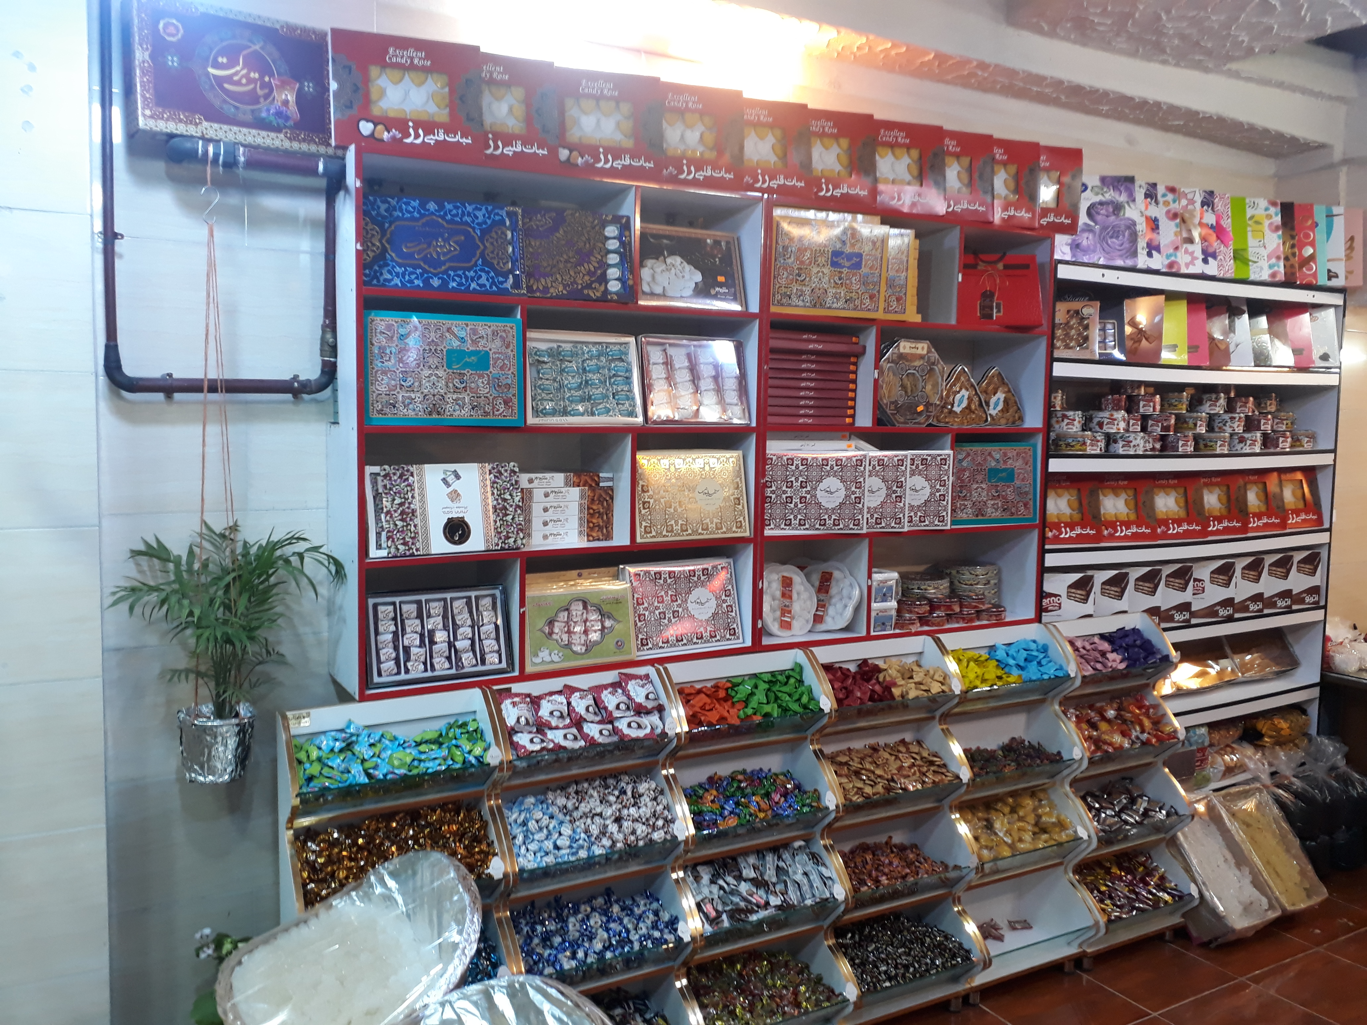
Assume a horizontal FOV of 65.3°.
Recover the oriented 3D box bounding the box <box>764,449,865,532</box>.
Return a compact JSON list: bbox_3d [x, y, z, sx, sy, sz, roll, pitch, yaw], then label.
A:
[{"bbox_3d":[0.357,-0.052,2.885,0.317,0.221,0.027,-2,5,-23],"label":"box"}]

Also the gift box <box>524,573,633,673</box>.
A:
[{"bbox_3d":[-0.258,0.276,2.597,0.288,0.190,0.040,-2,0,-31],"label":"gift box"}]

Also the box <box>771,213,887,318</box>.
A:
[{"bbox_3d":[0.379,-0.639,2.799,0.352,0.243,0.030,-2,8,-26],"label":"box"}]

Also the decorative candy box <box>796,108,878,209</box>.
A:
[{"bbox_3d":[0.358,-0.935,2.824,0.308,0.248,0.045,-1,-1,-16],"label":"decorative candy box"}]

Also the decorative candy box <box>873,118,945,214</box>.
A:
[{"bbox_3d":[0.572,-0.942,2.939,0.306,0.248,0.045,-1,-2,-16],"label":"decorative candy box"}]

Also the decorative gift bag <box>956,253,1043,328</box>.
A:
[{"bbox_3d":[0.890,-0.650,3.120,0.305,0.210,0.120,1,5,3],"label":"decorative gift bag"}]

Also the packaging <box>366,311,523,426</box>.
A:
[{"bbox_3d":[-0.532,-0.313,2.372,0.361,0.244,0.030,-2,3,-28],"label":"packaging"}]

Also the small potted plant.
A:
[{"bbox_3d":[-0.971,0.296,2.267,0.460,0.550,0.390,-2,6,-29],"label":"small potted plant"}]

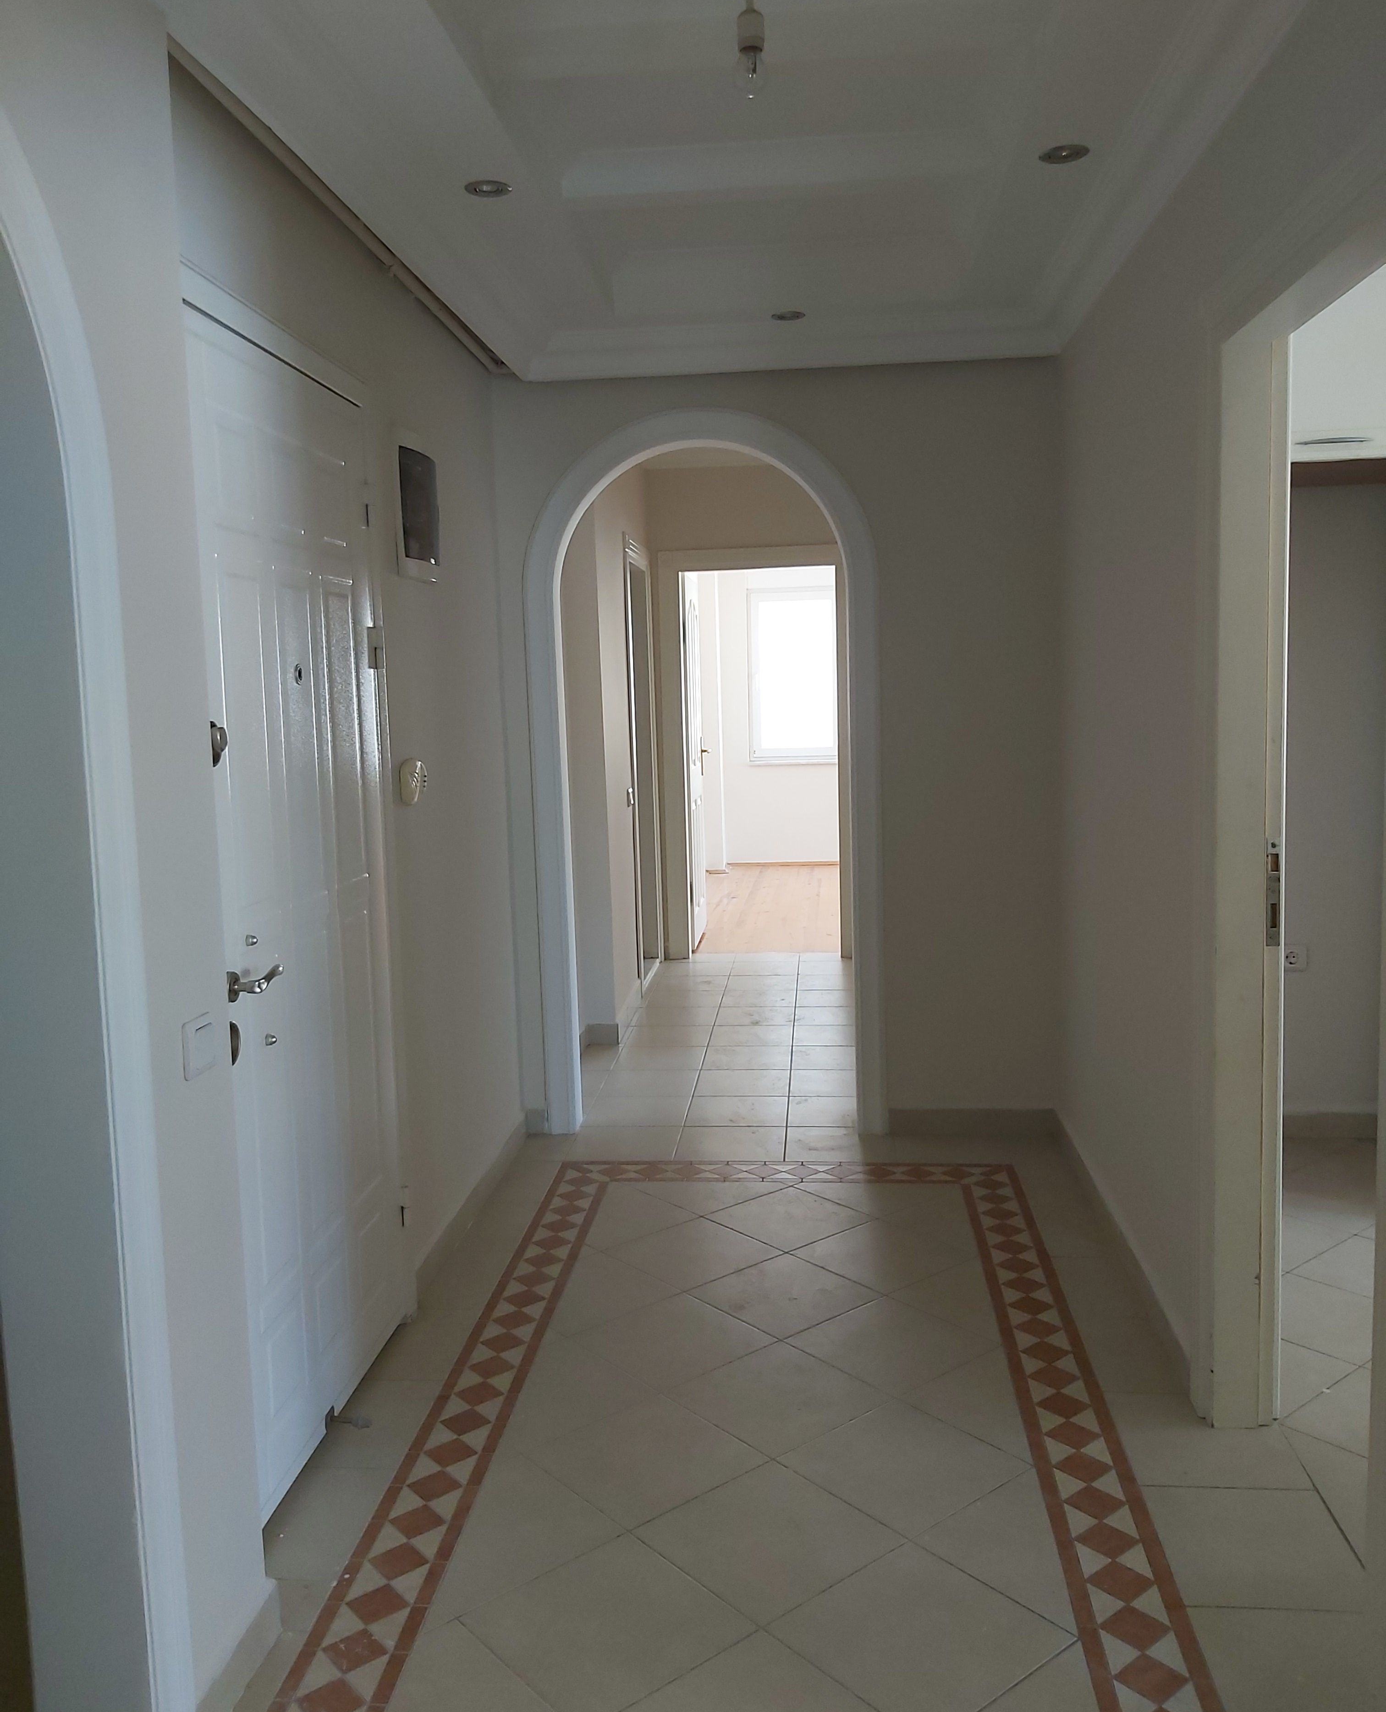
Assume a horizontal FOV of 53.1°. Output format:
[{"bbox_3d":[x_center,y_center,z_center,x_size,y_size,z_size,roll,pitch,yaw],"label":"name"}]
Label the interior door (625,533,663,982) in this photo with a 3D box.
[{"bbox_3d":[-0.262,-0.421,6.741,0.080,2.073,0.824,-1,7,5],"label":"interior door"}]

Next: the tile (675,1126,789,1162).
[{"bbox_3d":[0.122,0.907,4.347,0.335,0.010,0.327,-1,7,5],"label":"tile"}]

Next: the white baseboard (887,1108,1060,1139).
[{"bbox_3d":[0.884,0.835,4.370,0.534,0.083,0.015,-1,7,5],"label":"white baseboard"}]

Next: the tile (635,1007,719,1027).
[{"bbox_3d":[-0.061,0.708,6.068,0.337,0.010,0.334,-1,7,5],"label":"tile"}]

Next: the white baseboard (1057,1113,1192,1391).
[{"bbox_3d":[1.070,0.938,3.557,0.014,0.082,1.632,-1,7,5],"label":"white baseboard"}]

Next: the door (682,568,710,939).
[{"bbox_3d":[0.003,-0.527,7.762,0.040,2.000,0.775,-1,7,5],"label":"door"}]

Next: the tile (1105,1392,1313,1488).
[{"bbox_3d":[0.959,1.103,2.619,0.301,0.010,0.334,-1,7,5],"label":"tile"}]

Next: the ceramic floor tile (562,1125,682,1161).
[{"bbox_3d":[-0.211,0.912,4.379,0.331,0.010,0.327,-1,7,5],"label":"ceramic floor tile"}]

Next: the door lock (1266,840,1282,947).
[{"bbox_3d":[1.058,0.068,2.529,0.025,0.200,0.010,-1,7,5],"label":"door lock"}]

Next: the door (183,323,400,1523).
[{"bbox_3d":[-0.760,0.097,2.665,0.055,2.035,0.891,-1,7,5],"label":"door"}]

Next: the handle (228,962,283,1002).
[{"bbox_3d":[-0.731,0.218,2.341,0.060,0.060,0.129,-1,7,5],"label":"handle"}]

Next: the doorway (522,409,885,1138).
[{"bbox_3d":[0.045,-0.234,4.393,1.083,2.248,0.170,-1,7,5],"label":"doorway"}]

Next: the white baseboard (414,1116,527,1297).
[{"bbox_3d":[-0.608,0.949,3.858,0.014,0.082,1.292,-1,7,5],"label":"white baseboard"}]

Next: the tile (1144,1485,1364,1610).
[{"bbox_3d":[0.925,1.135,2.274,0.302,0.010,0.325,-1,7,5],"label":"tile"}]

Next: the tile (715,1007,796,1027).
[{"bbox_3d":[0.273,0.701,6.012,0.341,0.010,0.344,-1,7,5],"label":"tile"}]

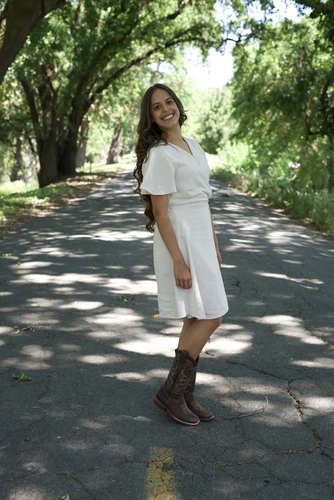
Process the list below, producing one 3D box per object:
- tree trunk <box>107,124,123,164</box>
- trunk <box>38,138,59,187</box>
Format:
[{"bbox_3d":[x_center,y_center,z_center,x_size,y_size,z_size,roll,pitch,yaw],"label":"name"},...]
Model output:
[{"bbox_3d":[-3.778,-7.592,50.000,1.100,2.900,1.000,0,8,0],"label":"tree trunk"},{"bbox_3d":[-4.008,-2.959,23.500,0.680,1.700,0.680,0,8,0],"label":"trunk"}]

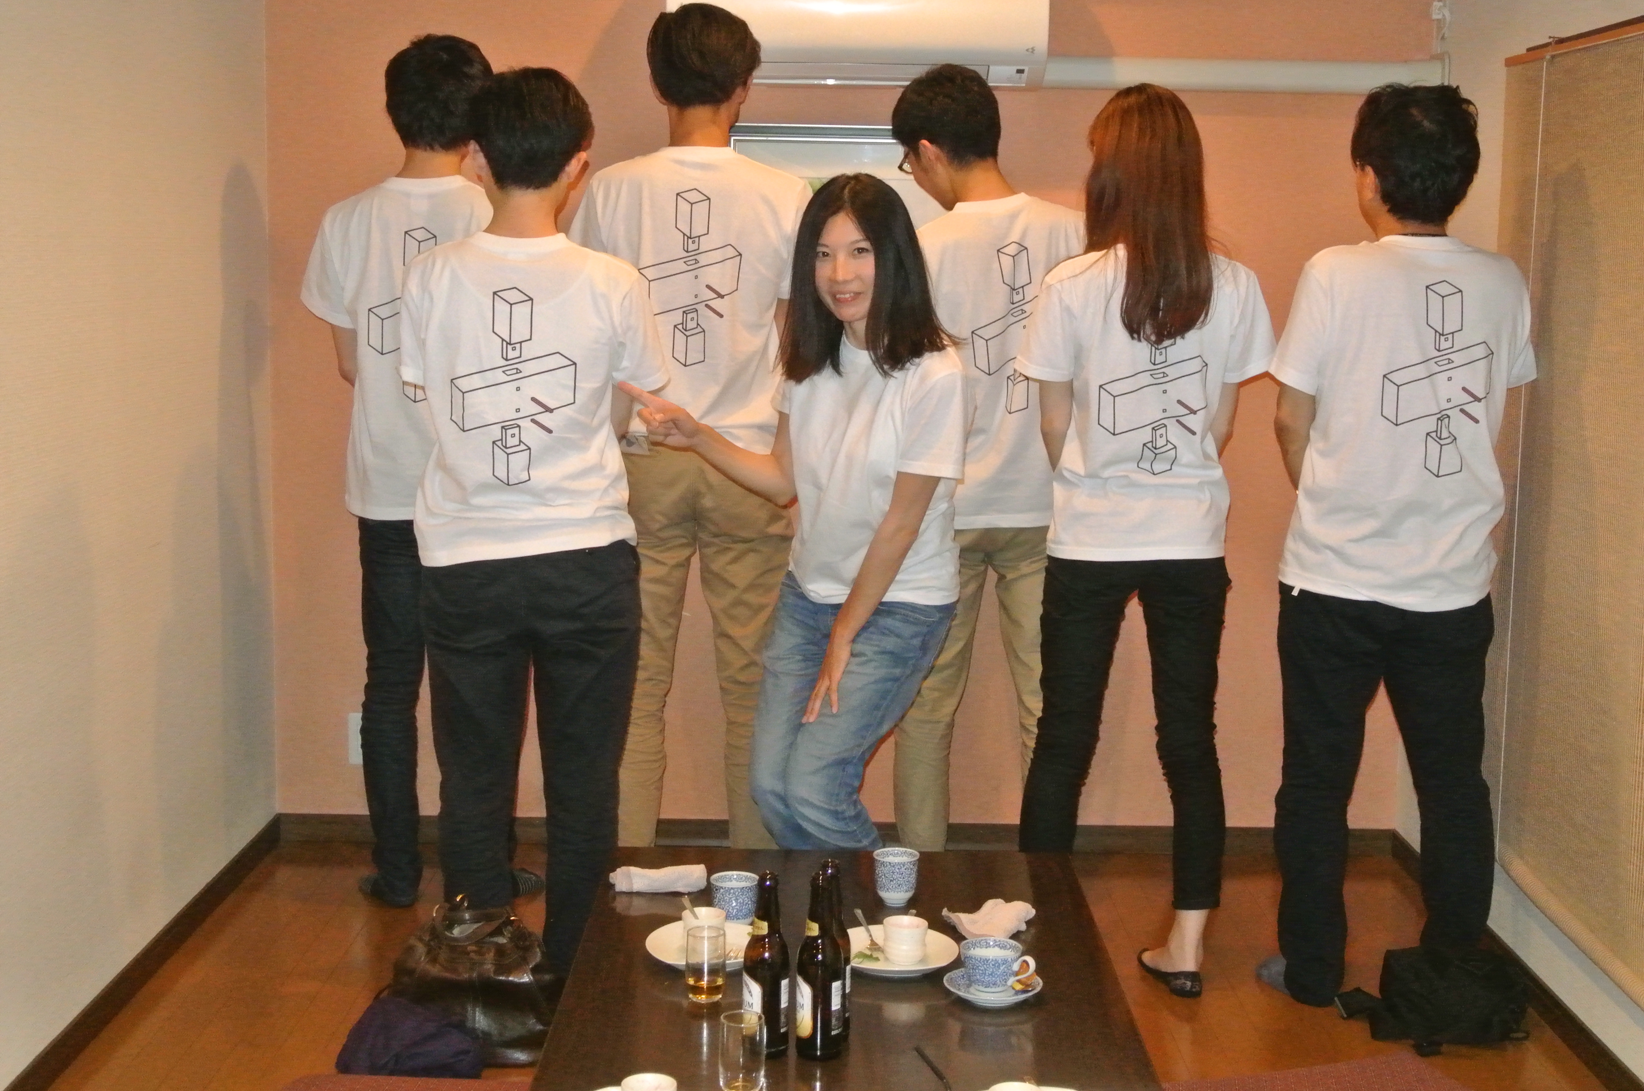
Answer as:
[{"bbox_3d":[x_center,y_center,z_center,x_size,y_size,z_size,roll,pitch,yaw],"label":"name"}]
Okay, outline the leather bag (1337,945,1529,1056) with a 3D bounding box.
[{"bbox_3d":[1.069,0.786,3.967,0.310,0.125,0.210,1,7,0],"label":"leather bag"}]

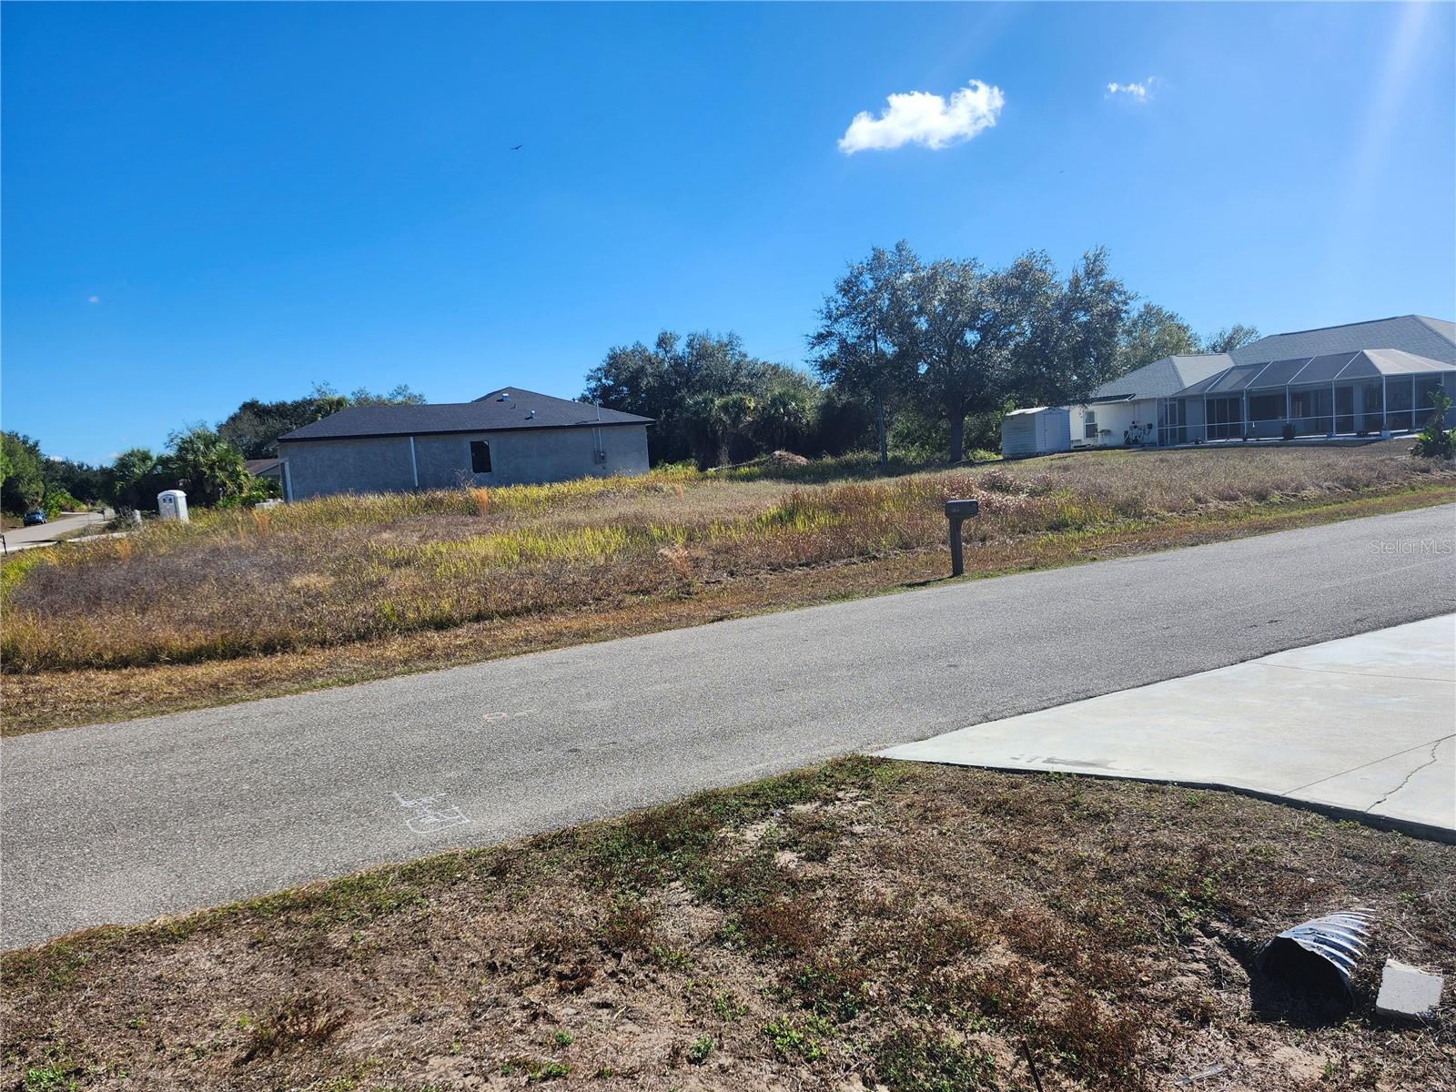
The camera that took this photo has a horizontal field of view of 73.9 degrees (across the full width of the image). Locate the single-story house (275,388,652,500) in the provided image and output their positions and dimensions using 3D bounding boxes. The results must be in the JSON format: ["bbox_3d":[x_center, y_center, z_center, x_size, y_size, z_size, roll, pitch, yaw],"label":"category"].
[{"bbox_3d":[-14.795,-5.621,51.428,18.481,5.428,11.800,-8,6,-33],"label":"single-story house"}]

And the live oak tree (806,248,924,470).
[{"bbox_3d":[6.877,-9.221,46.479,5.700,11.000,5.700,-4,5,0],"label":"live oak tree"}]

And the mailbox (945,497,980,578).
[{"bbox_3d":[3.770,-0.129,15.561,0.240,1.226,0.510,-7,6,-26],"label":"mailbox"}]

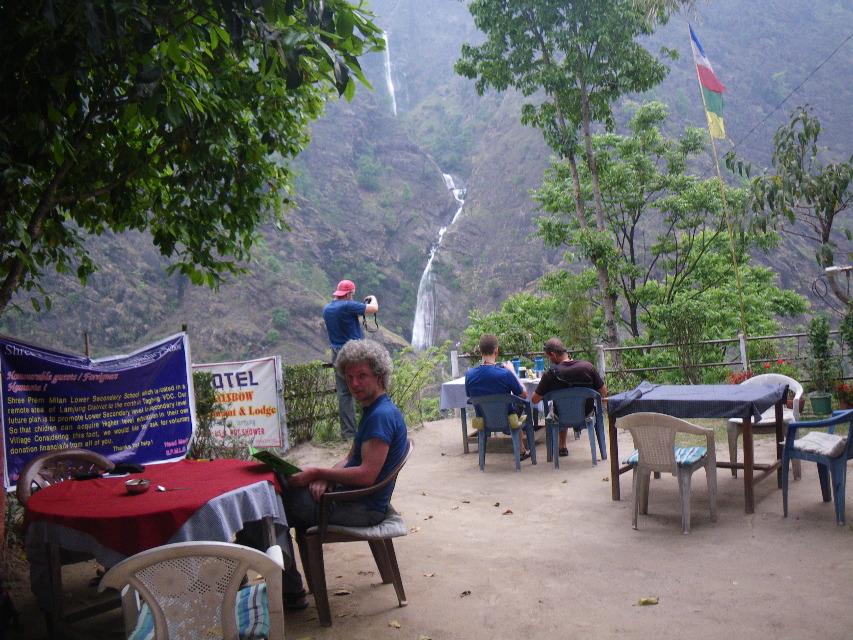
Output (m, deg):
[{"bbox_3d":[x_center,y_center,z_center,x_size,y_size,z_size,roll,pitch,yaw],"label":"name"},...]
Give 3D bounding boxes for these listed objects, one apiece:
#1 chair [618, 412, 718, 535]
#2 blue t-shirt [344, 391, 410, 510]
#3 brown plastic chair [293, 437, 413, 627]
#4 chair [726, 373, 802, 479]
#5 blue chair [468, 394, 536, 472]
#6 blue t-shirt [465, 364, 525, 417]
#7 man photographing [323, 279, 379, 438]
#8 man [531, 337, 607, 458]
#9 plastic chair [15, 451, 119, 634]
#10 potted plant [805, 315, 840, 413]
[{"bbox_3d":[1.683,1.044,4.888,0.570,0.812,0.550,-5,-3,35],"label":"chair"},{"bbox_3d":[-0.272,0.725,3.750,0.340,0.590,0.450,-3,-2,-10],"label":"blue t-shirt"},{"bbox_3d":[-0.351,1.081,3.699,0.600,0.815,0.580,-3,-3,-17],"label":"brown plastic chair"},{"bbox_3d":[2.951,0.908,5.969,0.570,0.824,0.550,-5,-3,37],"label":"chair"},{"bbox_3d":[0.805,1.158,7.302,0.570,0.805,0.550,-4,-3,18],"label":"blue chair"},{"bbox_3d":[0.738,0.765,7.380,0.560,0.550,0.360,-4,-2,14],"label":"blue t-shirt"},{"bbox_3d":[-0.848,0.452,7.700,0.540,1.760,0.540,-1,-3,-45],"label":"man photographing"},{"bbox_3d":[1.508,0.857,7.427,0.680,1.310,0.850,-4,-2,8],"label":"man"},{"bbox_3d":[-1.839,1.144,3.733,0.600,0.820,0.580,-5,-3,35],"label":"plastic chair"},{"bbox_3d":[5.266,0.593,9.200,0.460,1.310,0.460,-5,-3,30],"label":"potted plant"}]

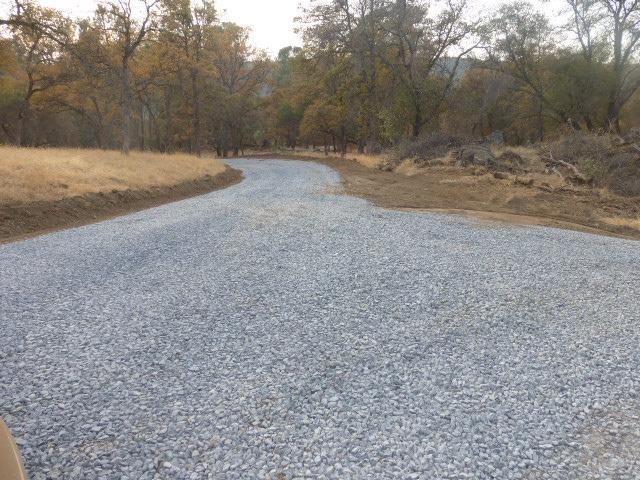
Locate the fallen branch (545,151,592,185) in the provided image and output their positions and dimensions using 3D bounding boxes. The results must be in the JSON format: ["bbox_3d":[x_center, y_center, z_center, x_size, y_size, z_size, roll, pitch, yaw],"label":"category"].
[{"bbox_3d":[7.543,-2.220,13.474,1.350,0.880,0.800,9,16,35],"label":"fallen branch"}]

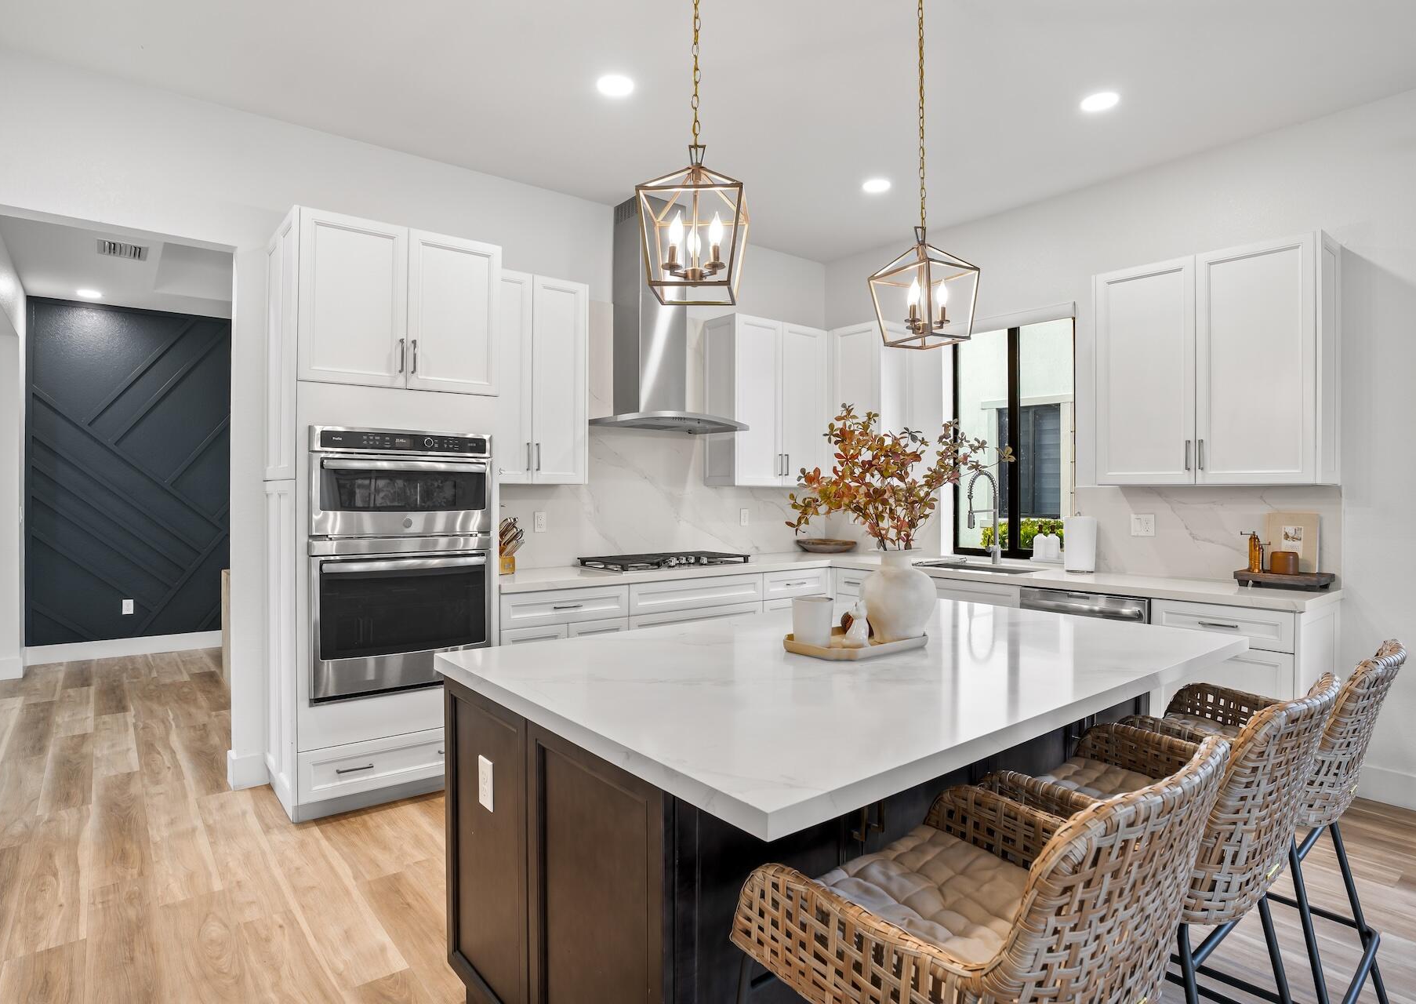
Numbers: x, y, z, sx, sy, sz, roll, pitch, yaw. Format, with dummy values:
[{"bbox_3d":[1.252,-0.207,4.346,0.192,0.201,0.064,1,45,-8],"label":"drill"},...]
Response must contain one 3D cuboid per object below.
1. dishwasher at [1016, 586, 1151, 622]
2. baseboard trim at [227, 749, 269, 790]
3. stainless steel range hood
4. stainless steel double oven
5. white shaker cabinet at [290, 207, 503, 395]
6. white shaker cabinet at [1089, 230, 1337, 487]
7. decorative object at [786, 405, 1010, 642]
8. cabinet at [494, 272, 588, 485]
[{"bbox_3d":[2.106,0.858,3.763,0.609,0.817,0.618,0,0,-39],"label":"dishwasher"},{"bbox_3d":[-2.142,1.236,3.317,0.154,0.147,0.137,0,0,-39],"label":"baseboard trim"},{"bbox_3d":[-0.296,-1.148,4.405,0.924,1.380,0.548,0,0,-39],"label":"stainless steel range hood"},{"bbox_3d":[-1.498,0.260,3.345,0.763,1.139,0.629,0,0,-39],"label":"stainless steel double oven"},{"bbox_3d":[-1.520,-0.847,3.366,0.850,0.712,0.631,0,0,-39],"label":"white shaker cabinet"},{"bbox_3d":[2.505,-0.637,3.560,0.350,1.103,0.946,0,0,-39],"label":"white shaker cabinet"},{"bbox_3d":[0.529,0.055,1.980,0.610,0.649,0.480,0,0,0],"label":"decorative object"},{"bbox_3d":[-1.032,-0.663,3.955,0.649,1.129,0.327,0,0,-39],"label":"cabinet"}]

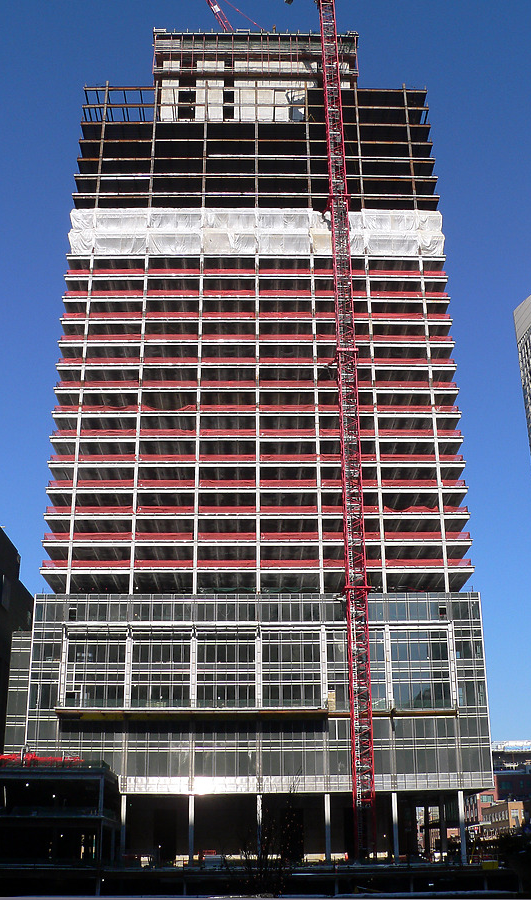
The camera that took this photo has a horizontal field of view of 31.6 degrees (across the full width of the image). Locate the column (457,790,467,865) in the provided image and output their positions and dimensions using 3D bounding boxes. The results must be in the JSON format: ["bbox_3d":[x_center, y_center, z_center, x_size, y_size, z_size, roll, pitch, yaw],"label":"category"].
[{"bbox_3d":[26.142,50.253,125.082,0.720,9.060,0.720,0,-22,-1],"label":"column"}]

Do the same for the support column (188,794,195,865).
[{"bbox_3d":[-9.764,50.155,124.403,0.720,8.330,0.720,0,-22,-1],"label":"support column"}]

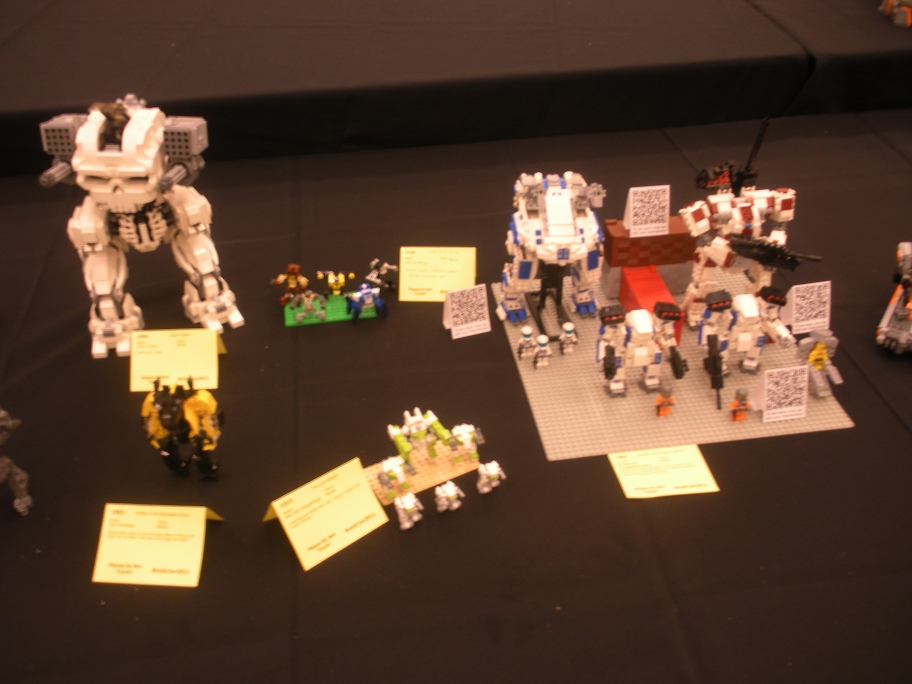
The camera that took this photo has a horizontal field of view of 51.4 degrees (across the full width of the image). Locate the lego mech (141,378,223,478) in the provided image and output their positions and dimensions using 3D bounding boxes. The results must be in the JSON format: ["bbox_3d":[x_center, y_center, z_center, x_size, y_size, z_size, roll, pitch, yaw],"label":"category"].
[{"bbox_3d":[-0.312,0.092,1.086,0.090,0.120,0.068,3,37,5],"label":"lego mech"}]

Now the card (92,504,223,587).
[{"bbox_3d":[-0.317,0.203,0.999,0.109,0.049,0.092,2,37,3],"label":"card"}]

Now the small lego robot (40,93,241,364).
[{"bbox_3d":[-0.405,-0.154,1.253,0.222,0.312,0.155,-2,37,-2],"label":"small lego robot"}]

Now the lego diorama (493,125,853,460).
[{"bbox_3d":[0.270,-0.101,1.206,0.392,0.272,0.386,-6,37,-6],"label":"lego diorama"}]

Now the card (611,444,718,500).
[{"bbox_3d":[0.239,0.149,1.096,0.108,0.008,0.078,-5,37,-5],"label":"card"}]

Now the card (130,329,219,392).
[{"bbox_3d":[-0.365,0.018,1.238,0.109,0.055,0.073,-2,37,-2],"label":"card"}]

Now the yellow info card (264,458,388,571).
[{"bbox_3d":[-0.142,0.176,1.027,0.109,0.055,0.087,-26,44,-30],"label":"yellow info card"}]

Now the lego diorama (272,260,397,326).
[{"bbox_3d":[-0.173,-0.074,1.349,0.165,0.065,0.076,-6,37,-6],"label":"lego diorama"}]

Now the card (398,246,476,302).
[{"bbox_3d":[-0.026,-0.104,1.394,0.109,0.056,0.080,1,37,2],"label":"card"}]

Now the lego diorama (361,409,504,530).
[{"bbox_3d":[-0.030,0.124,1.067,0.139,0.086,0.105,-19,41,-22],"label":"lego diorama"}]

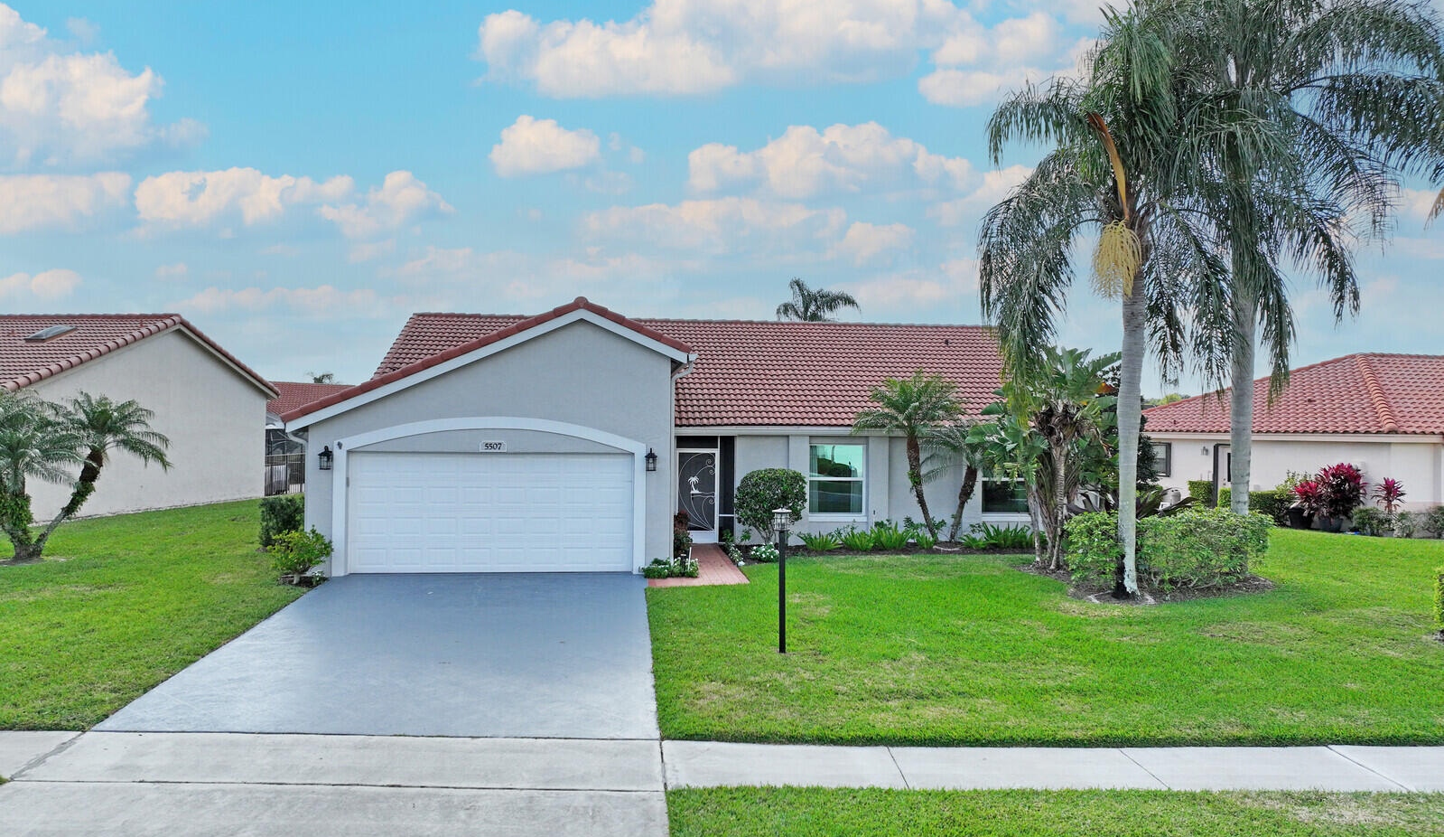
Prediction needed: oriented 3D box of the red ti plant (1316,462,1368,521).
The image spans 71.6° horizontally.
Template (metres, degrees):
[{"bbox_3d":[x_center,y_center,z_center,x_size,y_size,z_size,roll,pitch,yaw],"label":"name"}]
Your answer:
[{"bbox_3d":[15.856,1.876,25.600,1.120,1.500,1.100,0,0,-6],"label":"red ti plant"}]

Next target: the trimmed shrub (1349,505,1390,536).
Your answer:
[{"bbox_3d":[16.045,2.544,24.800,0.850,0.740,0.800,0,0,-6],"label":"trimmed shrub"}]

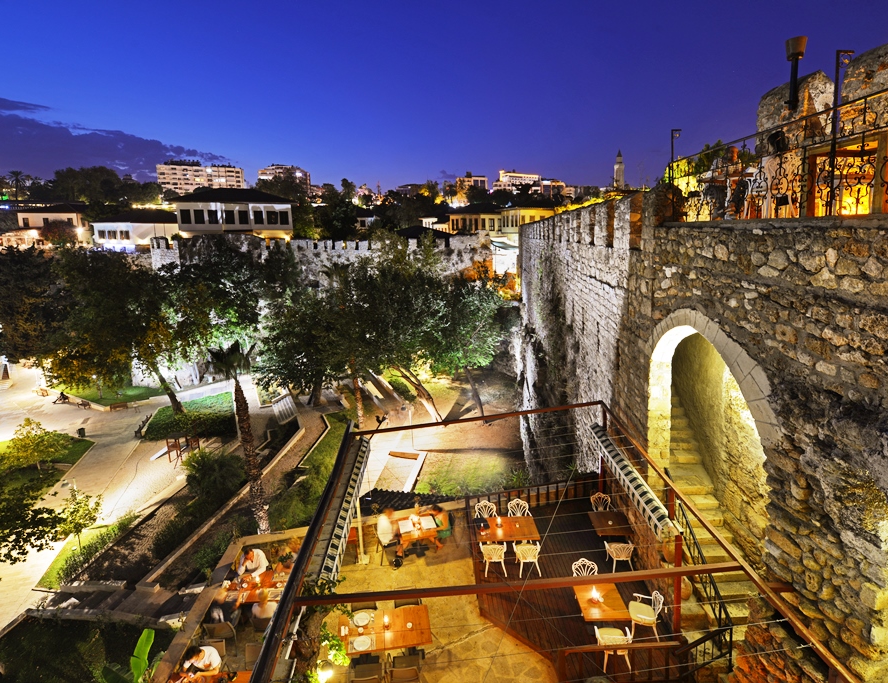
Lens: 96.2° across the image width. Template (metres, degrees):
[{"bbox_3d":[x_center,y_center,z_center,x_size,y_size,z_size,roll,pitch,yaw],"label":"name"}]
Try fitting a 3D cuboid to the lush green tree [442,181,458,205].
[{"bbox_3d":[1.750,-38.068,105.756,4.300,8.500,4.300,-1,15,0],"label":"lush green tree"}]

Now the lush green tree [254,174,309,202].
[{"bbox_3d":[-27.276,-22.846,68.343,8.600,10.500,8.600,-1,15,0],"label":"lush green tree"}]

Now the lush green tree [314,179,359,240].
[{"bbox_3d":[-15.384,-18.461,57.000,6.200,9.300,6.000,-6,14,-16],"label":"lush green tree"}]

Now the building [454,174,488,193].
[{"bbox_3d":[14.844,-84.208,215.000,15.000,12.000,12.000,-7,15,-19],"label":"building"}]

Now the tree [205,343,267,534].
[{"bbox_3d":[-7.148,3.565,14.200,1.700,7.300,1.700,-6,14,-16],"label":"tree"}]

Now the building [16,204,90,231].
[{"bbox_3d":[-58.525,-17.988,61.276,8.800,6.000,7.000,-1,15,0],"label":"building"}]

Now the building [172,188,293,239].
[{"bbox_3d":[-25.294,-15.975,50.500,13.800,6.800,10.000,-4,14,-8],"label":"building"}]

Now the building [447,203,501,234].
[{"bbox_3d":[4.734,-18.856,64.324,8.800,6.500,8.000,-1,15,0],"label":"building"}]

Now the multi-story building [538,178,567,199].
[{"bbox_3d":[67.522,-92.479,249.758,15.500,17.000,13.000,-3,15,-10],"label":"multi-story building"}]

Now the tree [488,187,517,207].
[{"bbox_3d":[14.357,-32.711,96.874,6.800,8.000,6.500,-1,15,0],"label":"tree"}]

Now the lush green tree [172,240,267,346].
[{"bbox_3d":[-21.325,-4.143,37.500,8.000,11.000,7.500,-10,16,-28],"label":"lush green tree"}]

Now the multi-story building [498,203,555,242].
[{"bbox_3d":[13.776,-18.057,62.000,8.500,6.600,6.500,-12,17,-35],"label":"multi-story building"}]

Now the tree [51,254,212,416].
[{"bbox_3d":[-25.031,-0.949,31.500,10.300,11.700,9.300,-10,16,-28],"label":"tree"}]

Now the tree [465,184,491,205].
[{"bbox_3d":[8.319,-34.435,99.501,6.600,8.500,6.500,-1,15,0],"label":"tree"}]

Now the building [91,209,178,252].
[{"bbox_3d":[-40.657,-14.822,54.927,11.500,6.300,8.000,-1,15,0],"label":"building"}]

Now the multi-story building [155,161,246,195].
[{"bbox_3d":[-137.659,-88.015,229.679,48.000,26.000,14.000,-6,16,-19],"label":"multi-story building"}]

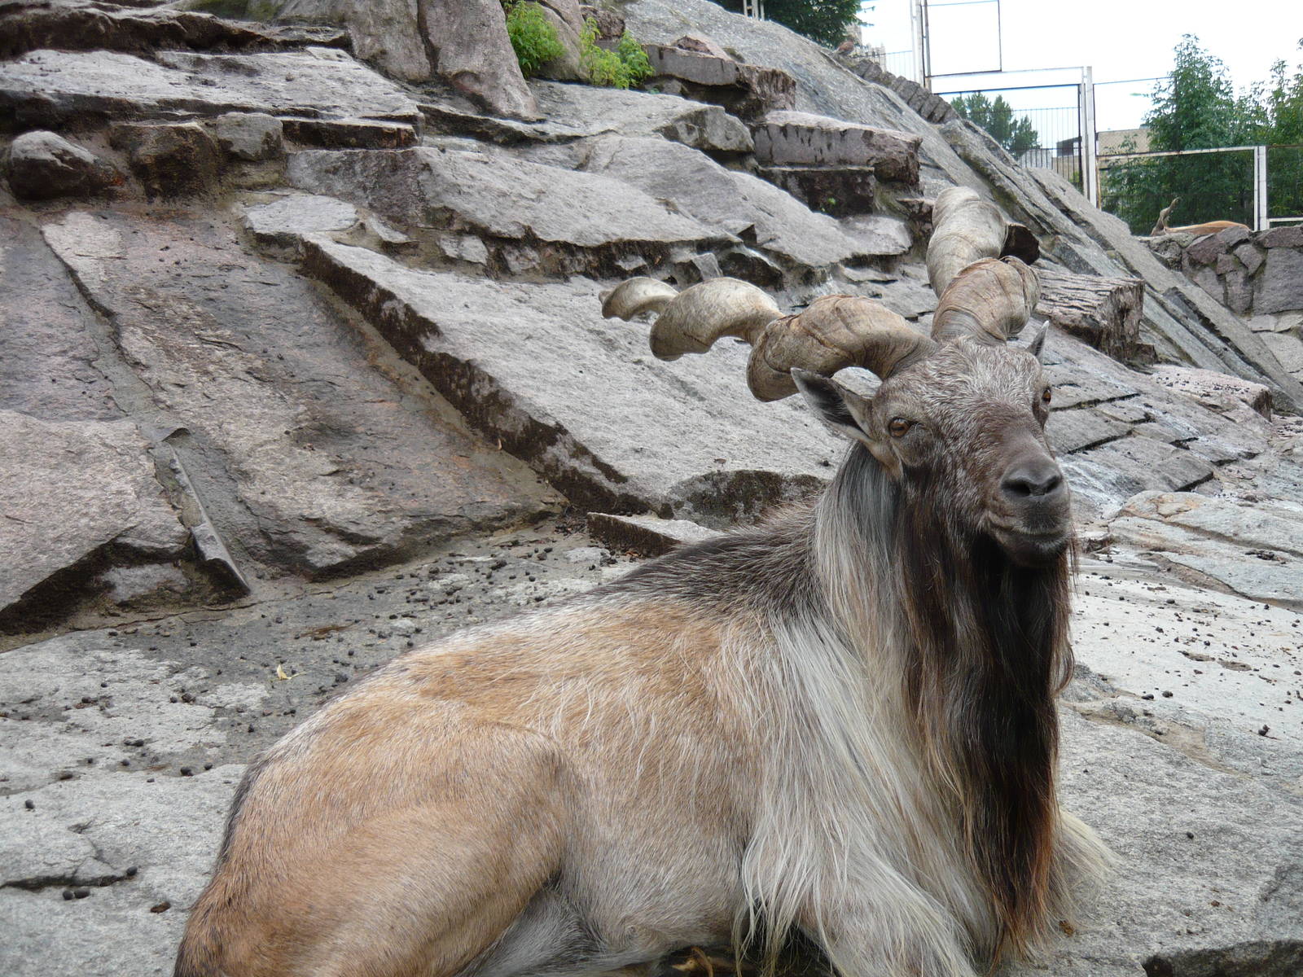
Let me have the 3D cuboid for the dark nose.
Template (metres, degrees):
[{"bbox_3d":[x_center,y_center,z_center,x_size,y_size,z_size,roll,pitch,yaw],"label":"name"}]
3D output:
[{"bbox_3d":[0.352,-0.009,1.150,0.053,0.037,0.036,-10,13,-7],"label":"dark nose"}]

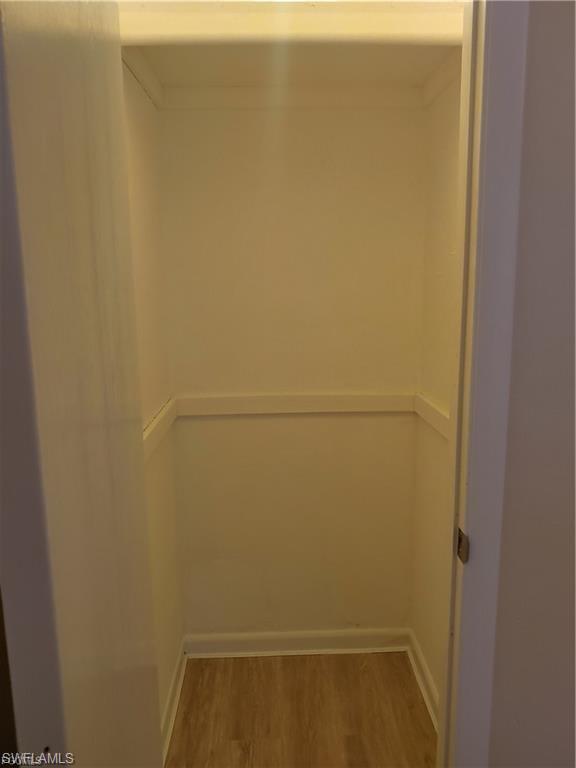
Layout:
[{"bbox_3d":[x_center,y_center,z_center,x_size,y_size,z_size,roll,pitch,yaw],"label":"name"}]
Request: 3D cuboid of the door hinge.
[{"bbox_3d":[0.343,0.317,1.081,0.011,0.055,0.045,-1,9,-2],"label":"door hinge"}]

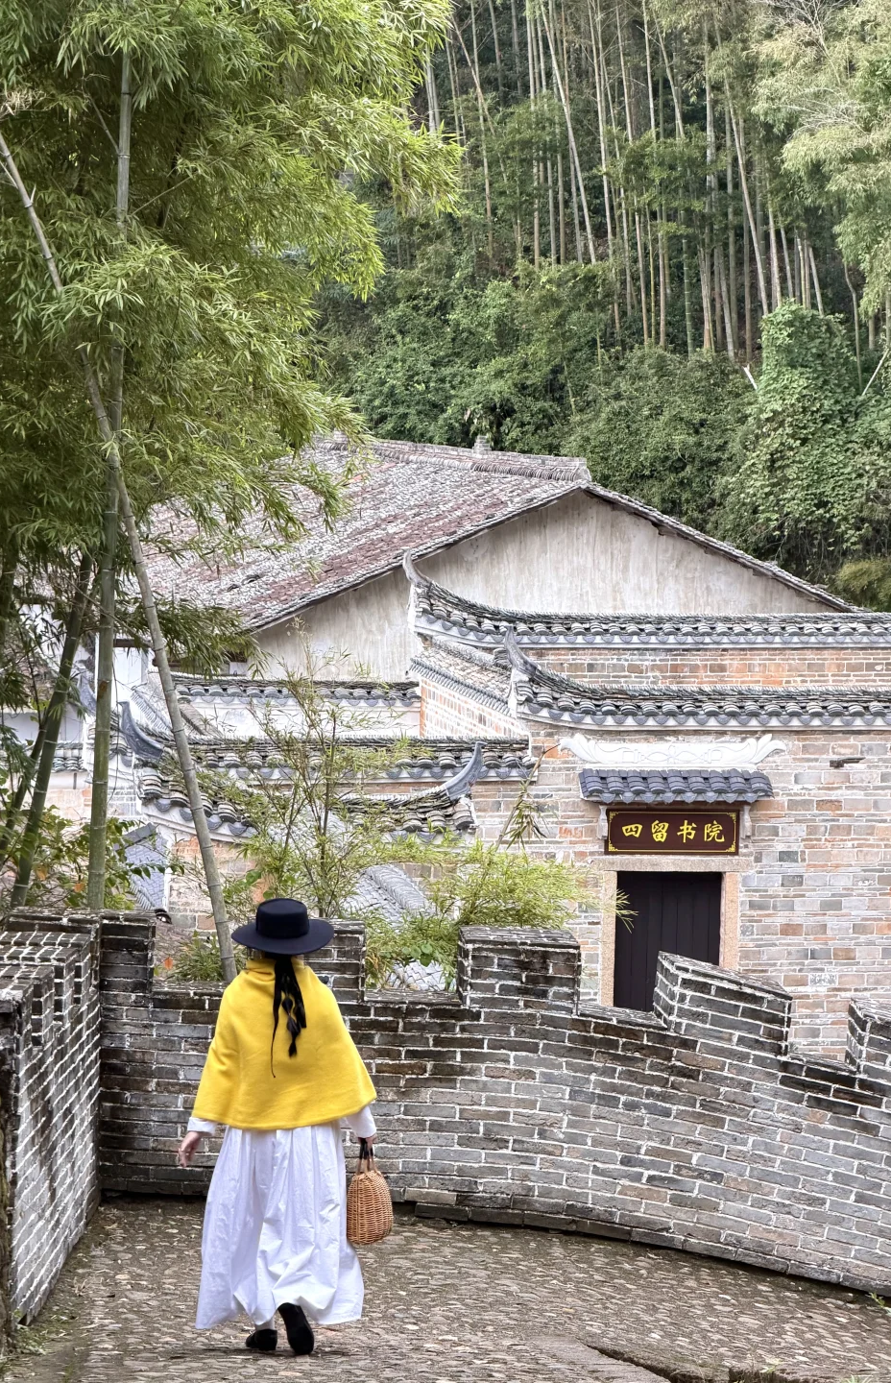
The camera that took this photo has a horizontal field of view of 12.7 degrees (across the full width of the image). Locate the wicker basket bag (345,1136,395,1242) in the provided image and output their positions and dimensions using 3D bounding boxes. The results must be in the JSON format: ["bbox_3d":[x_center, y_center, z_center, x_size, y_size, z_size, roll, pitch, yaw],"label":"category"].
[{"bbox_3d":[-0.269,1.772,14.200,0.145,0.375,0.270,2,5,27],"label":"wicker basket bag"}]

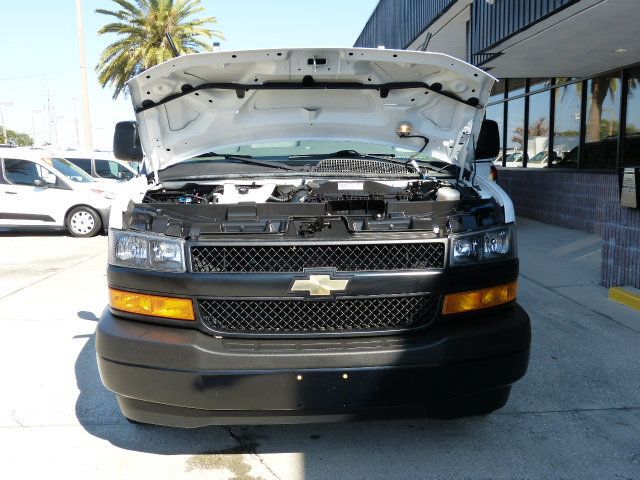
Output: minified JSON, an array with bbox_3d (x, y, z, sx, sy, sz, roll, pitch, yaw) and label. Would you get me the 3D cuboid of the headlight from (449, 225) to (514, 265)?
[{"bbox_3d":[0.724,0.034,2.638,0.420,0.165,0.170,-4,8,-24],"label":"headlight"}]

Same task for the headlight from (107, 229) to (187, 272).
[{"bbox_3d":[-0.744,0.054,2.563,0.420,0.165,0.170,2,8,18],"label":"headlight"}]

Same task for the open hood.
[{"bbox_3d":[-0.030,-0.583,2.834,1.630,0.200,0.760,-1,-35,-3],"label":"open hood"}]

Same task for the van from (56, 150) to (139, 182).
[{"bbox_3d":[-5.700,-1.540,16.700,4.600,1.830,1.850,0,8,6],"label":"van"}]

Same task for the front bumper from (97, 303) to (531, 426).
[{"bbox_3d":[-0.002,0.520,2.589,1.920,0.440,0.440,-1,8,-3],"label":"front bumper"}]

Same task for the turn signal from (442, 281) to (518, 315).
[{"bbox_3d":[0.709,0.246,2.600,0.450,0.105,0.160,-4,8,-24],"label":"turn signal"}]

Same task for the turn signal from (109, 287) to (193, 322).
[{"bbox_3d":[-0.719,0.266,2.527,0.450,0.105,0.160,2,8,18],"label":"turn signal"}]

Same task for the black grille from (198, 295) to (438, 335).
[{"bbox_3d":[0.002,0.283,2.436,0.970,0.160,0.090,-1,8,-3],"label":"black grille"}]

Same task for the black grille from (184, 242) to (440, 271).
[{"bbox_3d":[-0.002,0.068,2.447,1.040,0.120,0.090,-1,8,-3],"label":"black grille"}]

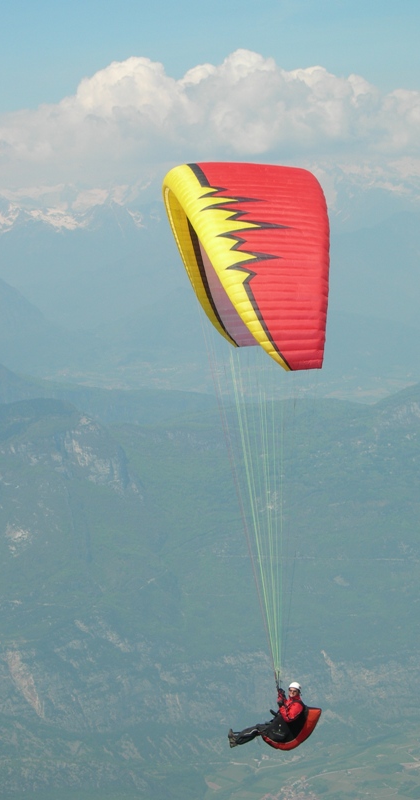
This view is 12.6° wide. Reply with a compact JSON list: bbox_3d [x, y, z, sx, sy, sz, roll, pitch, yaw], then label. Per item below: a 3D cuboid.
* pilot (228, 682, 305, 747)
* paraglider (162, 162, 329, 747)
[{"bbox_3d":[0.900,5.000,30.200,1.200,0.980,0.560,-1,6,-9],"label":"pilot"},{"bbox_3d":[0.500,0.970,29.800,2.650,9.200,8.800,0,6,-5],"label":"paraglider"}]

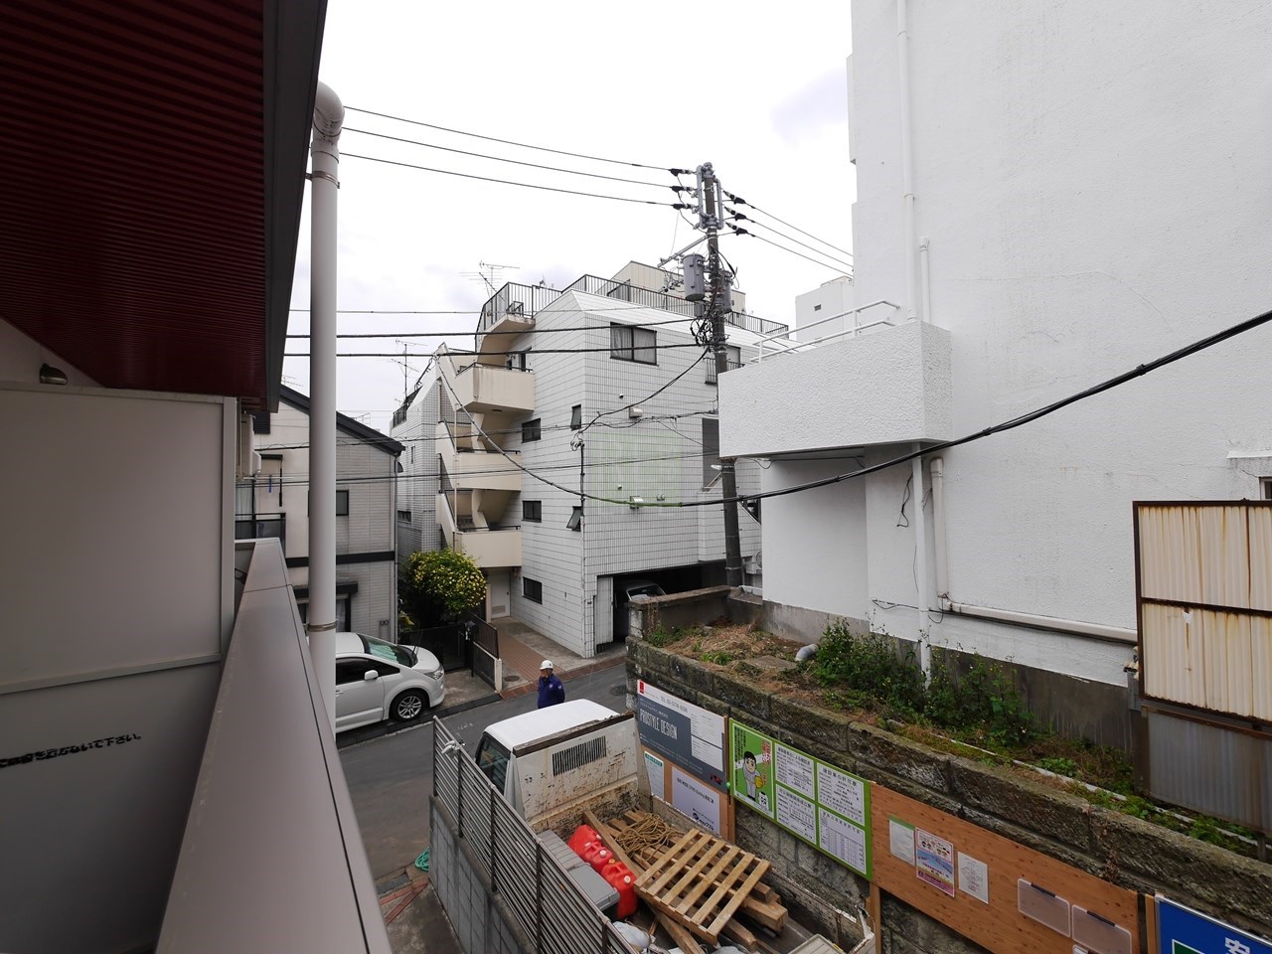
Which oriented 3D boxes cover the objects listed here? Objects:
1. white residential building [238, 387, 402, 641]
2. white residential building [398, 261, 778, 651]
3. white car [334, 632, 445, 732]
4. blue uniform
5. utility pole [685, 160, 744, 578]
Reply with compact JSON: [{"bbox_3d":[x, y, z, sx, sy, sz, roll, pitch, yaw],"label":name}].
[{"bbox_3d":[-10.651,1.562,14.524,6.500,7.500,8.000,1,-2,-34],"label":"white residential building"},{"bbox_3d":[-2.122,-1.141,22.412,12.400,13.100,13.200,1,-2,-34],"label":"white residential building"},{"bbox_3d":[-6.322,4.241,10.350,4.650,1.660,1.770,1,-3,-40],"label":"white car"},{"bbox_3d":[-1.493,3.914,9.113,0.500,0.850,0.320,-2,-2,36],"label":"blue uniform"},{"bbox_3d":[1.923,-0.943,11.283,1.000,11.950,0.800,-4,0,-34],"label":"utility pole"}]

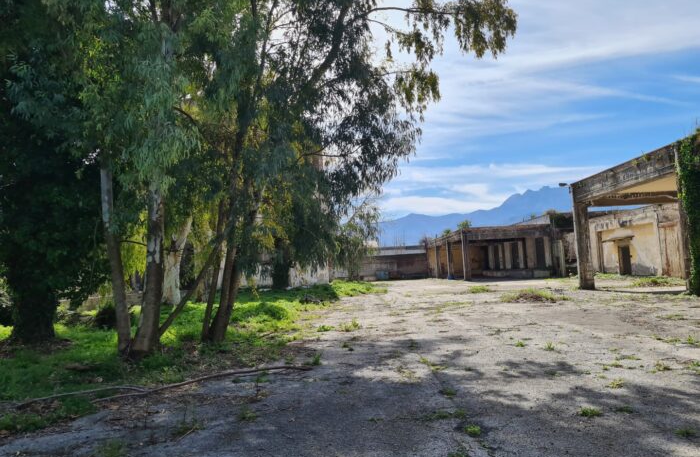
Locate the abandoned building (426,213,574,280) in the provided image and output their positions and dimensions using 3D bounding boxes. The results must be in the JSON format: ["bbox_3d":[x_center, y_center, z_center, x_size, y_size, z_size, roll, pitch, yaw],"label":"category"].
[{"bbox_3d":[13.804,2.330,50.834,8.800,4.700,15.500,-3,-4,1],"label":"abandoned building"}]

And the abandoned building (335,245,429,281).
[{"bbox_3d":[3.663,3.982,61.555,11.200,4.000,7.000,-3,-4,1],"label":"abandoned building"}]

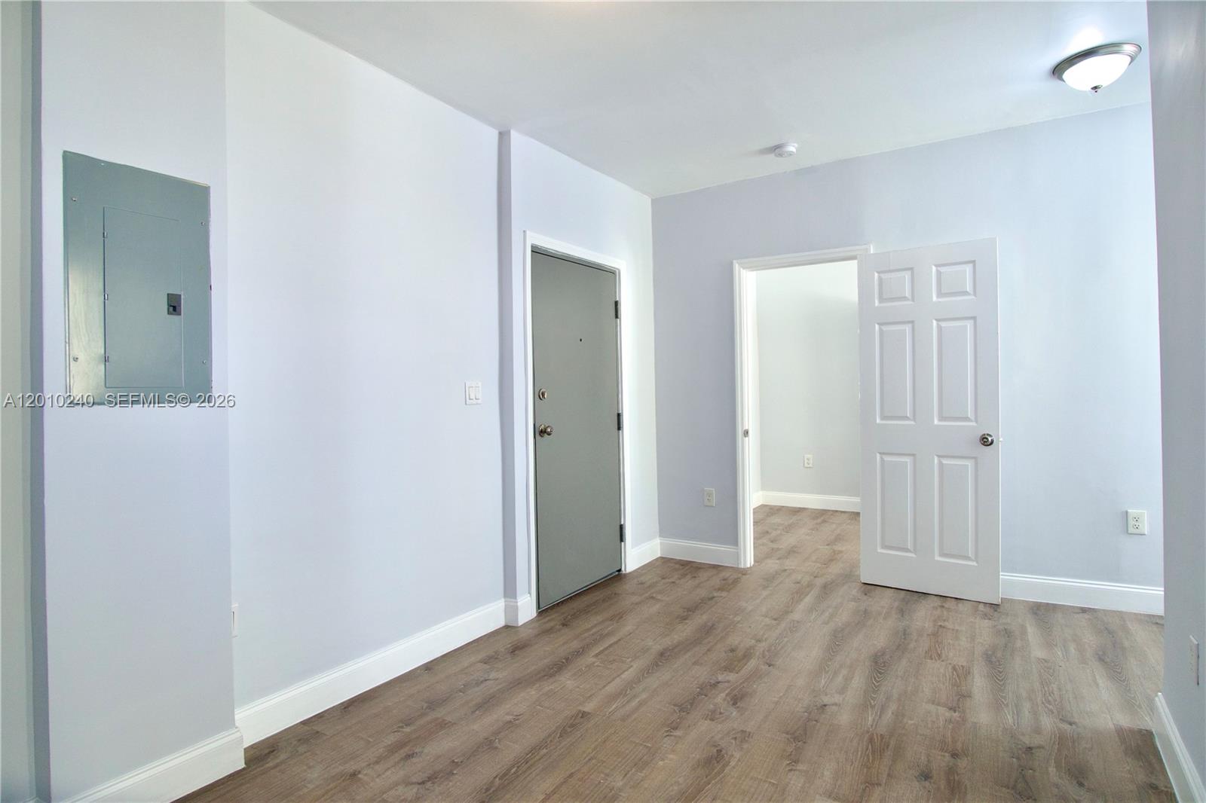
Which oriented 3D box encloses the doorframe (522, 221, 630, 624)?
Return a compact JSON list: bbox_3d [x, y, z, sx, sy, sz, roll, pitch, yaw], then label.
[{"bbox_3d":[-0.155,0.110,3.718,0.120,2.110,1.040,-1,0,34],"label":"doorframe"}]

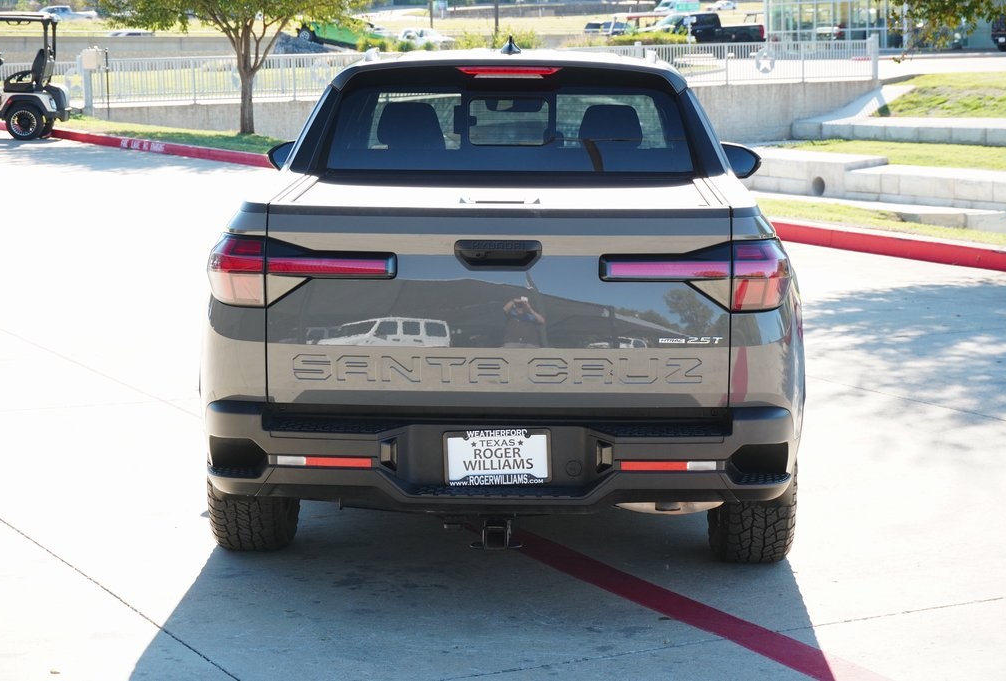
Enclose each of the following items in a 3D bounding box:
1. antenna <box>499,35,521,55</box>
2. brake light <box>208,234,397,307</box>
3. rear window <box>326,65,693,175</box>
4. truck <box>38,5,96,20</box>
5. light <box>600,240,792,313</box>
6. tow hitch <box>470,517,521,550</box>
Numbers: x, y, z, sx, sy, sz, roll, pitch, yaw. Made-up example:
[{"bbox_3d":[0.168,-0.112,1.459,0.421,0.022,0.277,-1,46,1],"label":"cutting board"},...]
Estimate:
[{"bbox_3d":[0.031,-1.072,7.748,0.075,0.065,0.160,1,8,1],"label":"antenna"},{"bbox_3d":[-0.593,-0.206,6.231,0.580,0.212,0.240,1,8,1],"label":"brake light"},{"bbox_3d":[0.019,-0.757,7.349,1.250,0.420,0.080,1,-25,1],"label":"rear window"},{"bbox_3d":[-32.322,-23.487,155.000,5.600,1.850,1.950,1,8,1],"label":"truck"},{"bbox_3d":[0.571,-0.194,6.206,0.580,0.212,0.240,1,8,1],"label":"light"},{"bbox_3d":[-0.019,0.556,6.228,0.150,0.085,0.170,1,8,1],"label":"tow hitch"}]

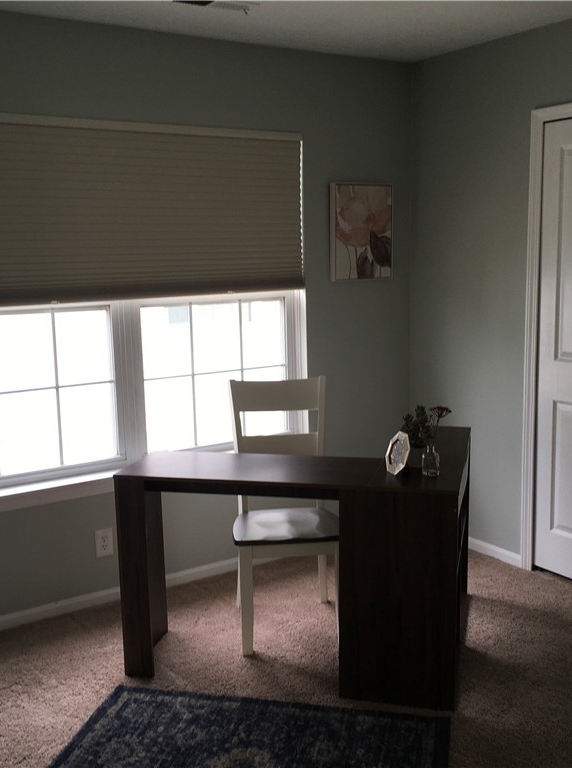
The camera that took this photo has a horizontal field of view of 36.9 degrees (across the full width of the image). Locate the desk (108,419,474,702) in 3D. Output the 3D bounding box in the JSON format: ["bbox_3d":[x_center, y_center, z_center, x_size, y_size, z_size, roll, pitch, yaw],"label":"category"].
[{"bbox_3d":[0.102,0.627,3.408,1.183,0.746,1.005,1,9,14],"label":"desk"}]

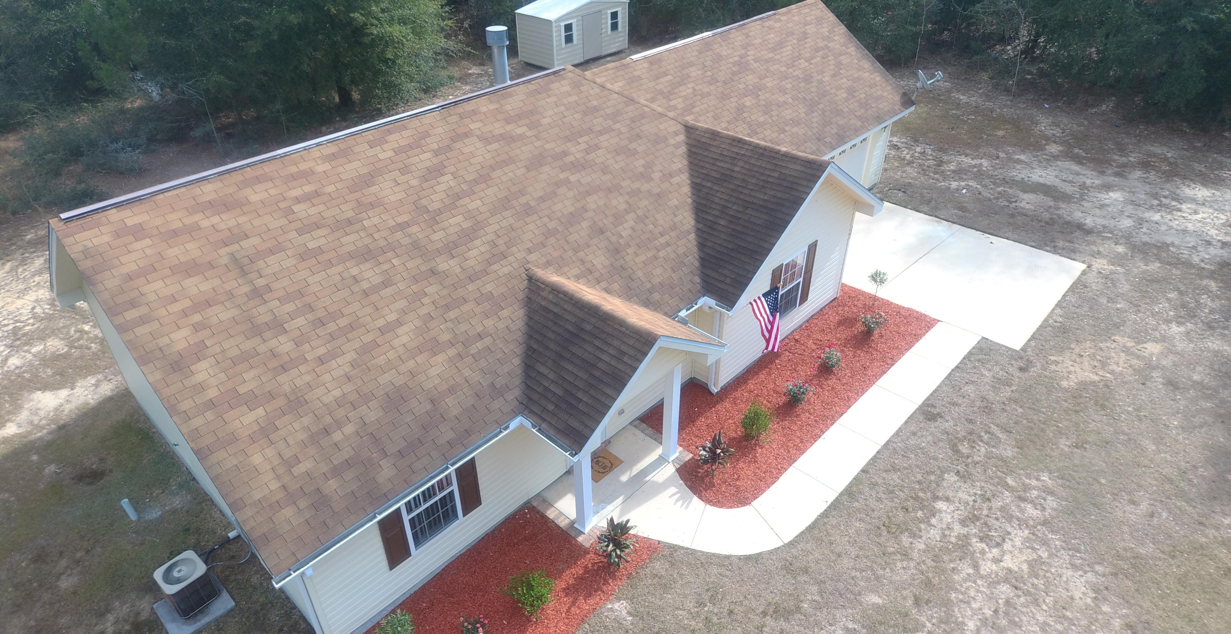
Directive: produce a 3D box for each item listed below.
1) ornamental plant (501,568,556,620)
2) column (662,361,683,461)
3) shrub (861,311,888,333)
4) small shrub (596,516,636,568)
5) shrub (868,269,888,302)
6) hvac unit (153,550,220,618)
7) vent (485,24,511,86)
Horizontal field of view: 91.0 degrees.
[{"bbox_3d":[-1.311,4.202,9.219,0.762,0.577,0.762,-2,36,1],"label":"ornamental plant"},{"bbox_3d":[0.990,1.719,10.934,0.258,2.215,0.258,-31,44,-33],"label":"column"},{"bbox_3d":[6.133,0.134,14.343,0.597,0.536,0.597,-31,44,-33],"label":"shrub"},{"bbox_3d":[0.009,3.582,9.568,0.659,0.927,0.659,-2,36,1],"label":"small shrub"},{"bbox_3d":[6.481,-0.721,15.055,0.433,1.030,0.433,-31,44,-33],"label":"shrub"},{"bbox_3d":[-6.703,4.176,9.488,0.592,0.592,0.592,-31,44,-33],"label":"hvac unit"},{"bbox_3d":[-2.240,-4.990,11.650,0.410,1.150,0.410,-31,44,-33],"label":"vent"}]

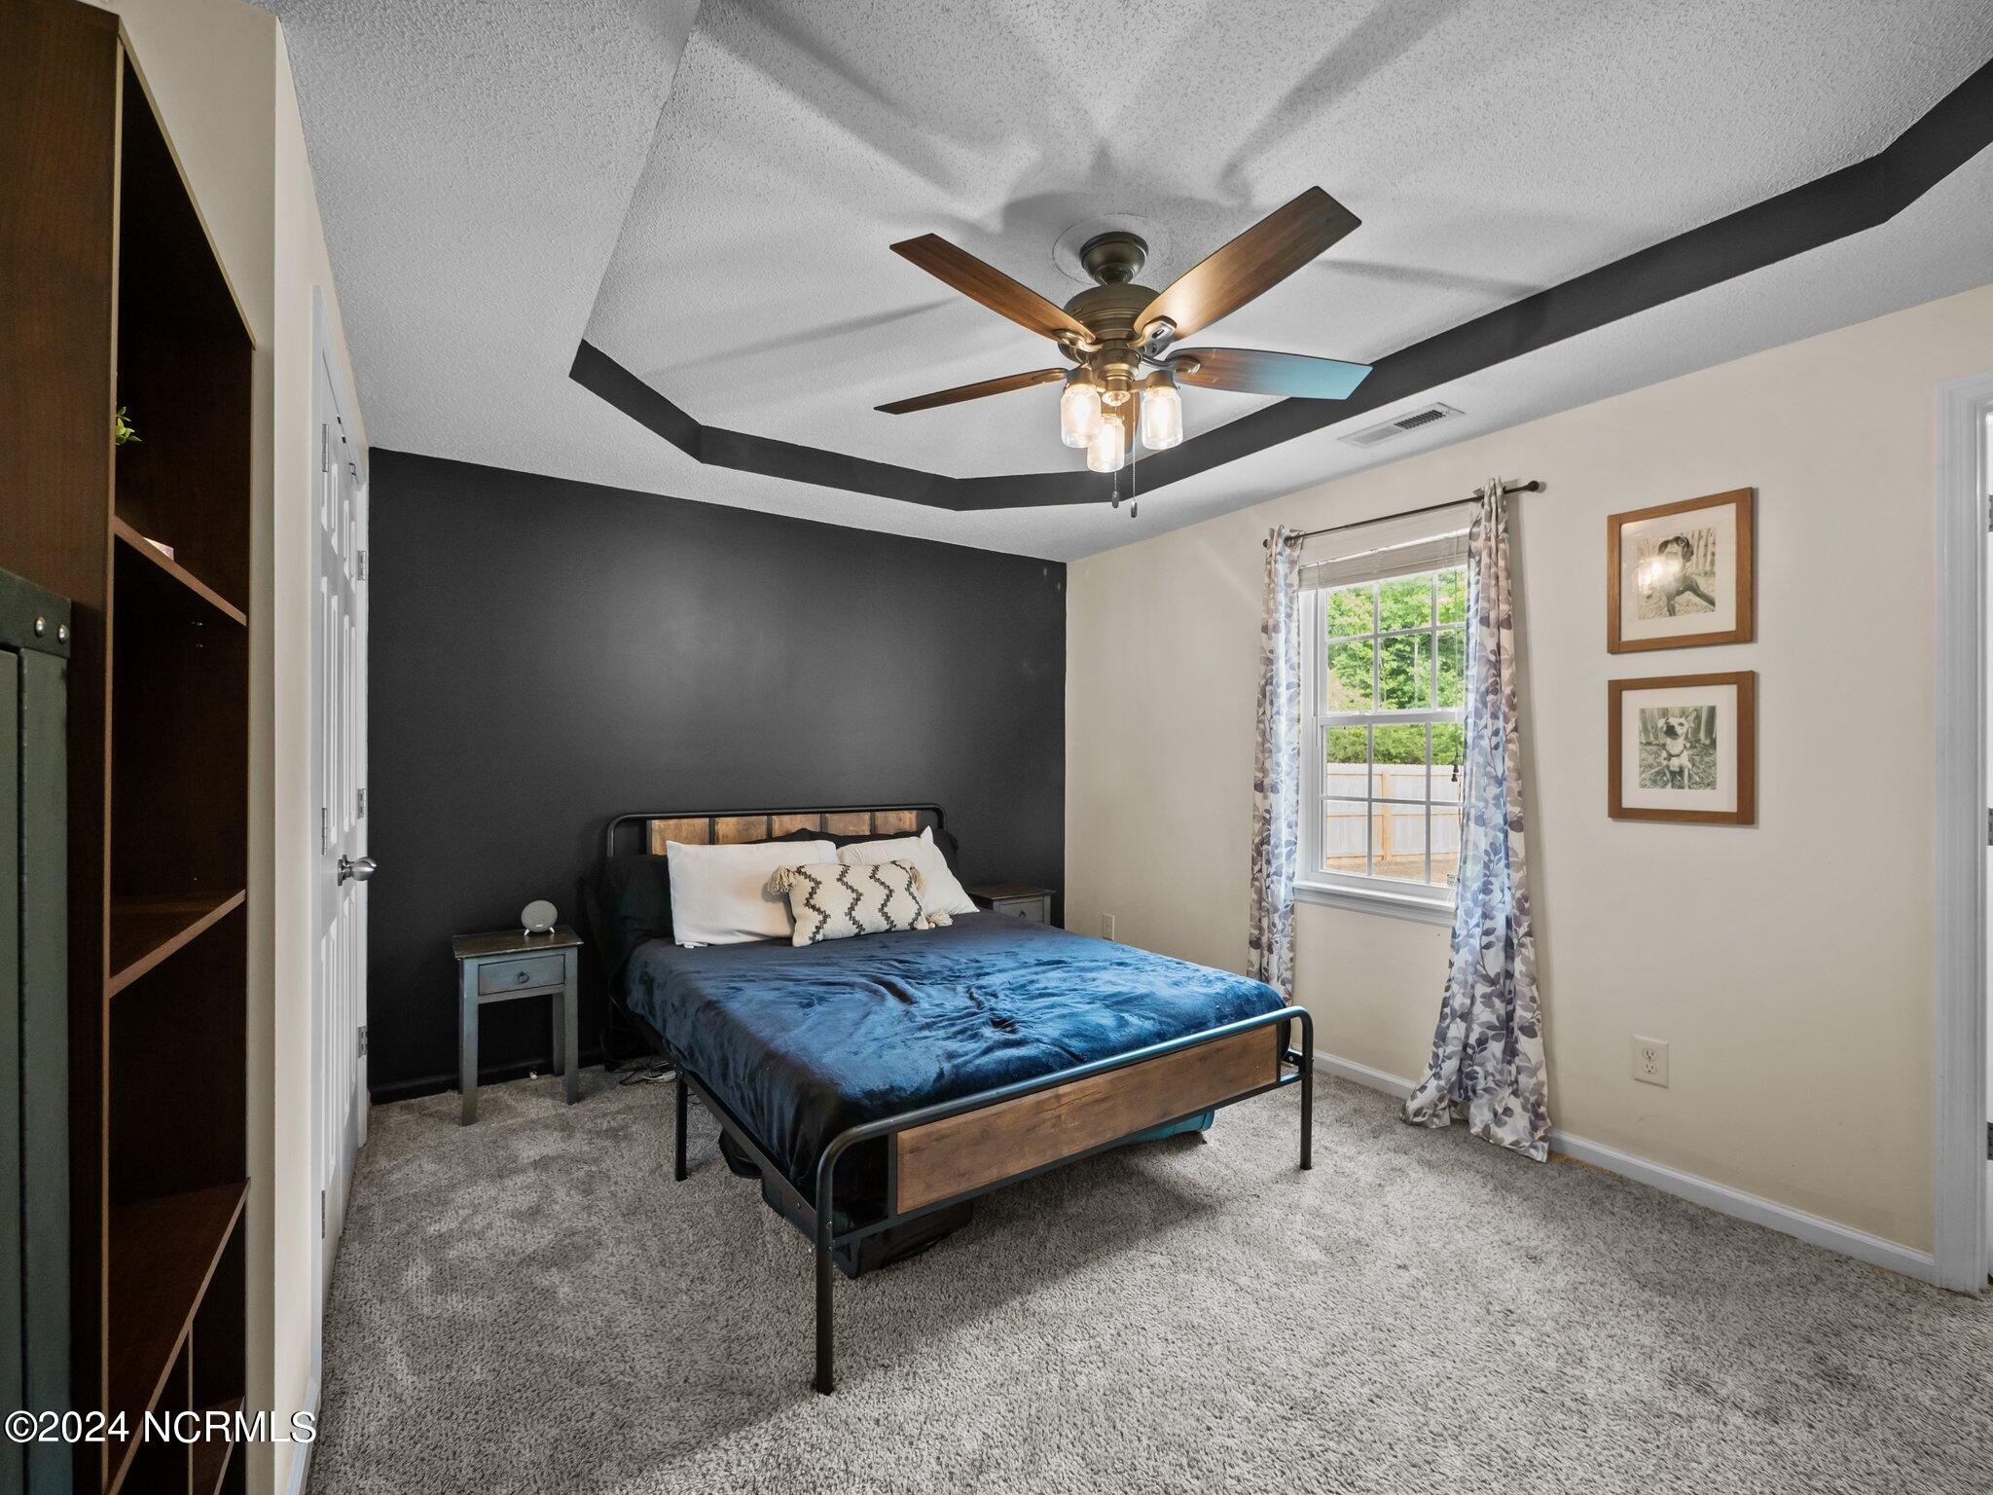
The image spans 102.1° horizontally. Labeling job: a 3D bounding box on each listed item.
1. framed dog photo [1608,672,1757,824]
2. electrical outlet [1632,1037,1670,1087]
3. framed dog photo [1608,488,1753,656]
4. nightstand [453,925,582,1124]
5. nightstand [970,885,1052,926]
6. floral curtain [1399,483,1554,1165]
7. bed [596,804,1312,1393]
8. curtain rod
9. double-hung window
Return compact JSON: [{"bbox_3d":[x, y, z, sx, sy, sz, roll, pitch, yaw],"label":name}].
[{"bbox_3d":[1.906,0.004,2.258,0.020,0.405,0.330,0,0,-34],"label":"framed dog photo"},{"bbox_3d":[1.876,0.902,2.311,0.010,0.134,0.085,0,0,-34],"label":"electrical outlet"},{"bbox_3d":[1.905,-0.484,2.262,0.020,0.407,0.330,0,0,-34],"label":"framed dog photo"},{"bbox_3d":[-1.705,0.974,2.877,0.367,0.570,0.355,0,0,-34],"label":"nightstand"},{"bbox_3d":[0.043,0.979,3.956,0.365,0.565,0.350,0,0,-34],"label":"nightstand"},{"bbox_3d":[1.546,0.197,2.603,0.160,2.110,0.430,0,0,-34],"label":"floral curtain"},{"bbox_3d":[-0.307,0.760,2.826,1.570,0.980,2.070,0,0,-35],"label":"bed"},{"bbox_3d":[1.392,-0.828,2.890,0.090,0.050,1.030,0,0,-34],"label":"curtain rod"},{"bbox_3d":[1.460,-0.055,3.003,0.110,1.360,0.770,0,0,-34],"label":"double-hung window"}]

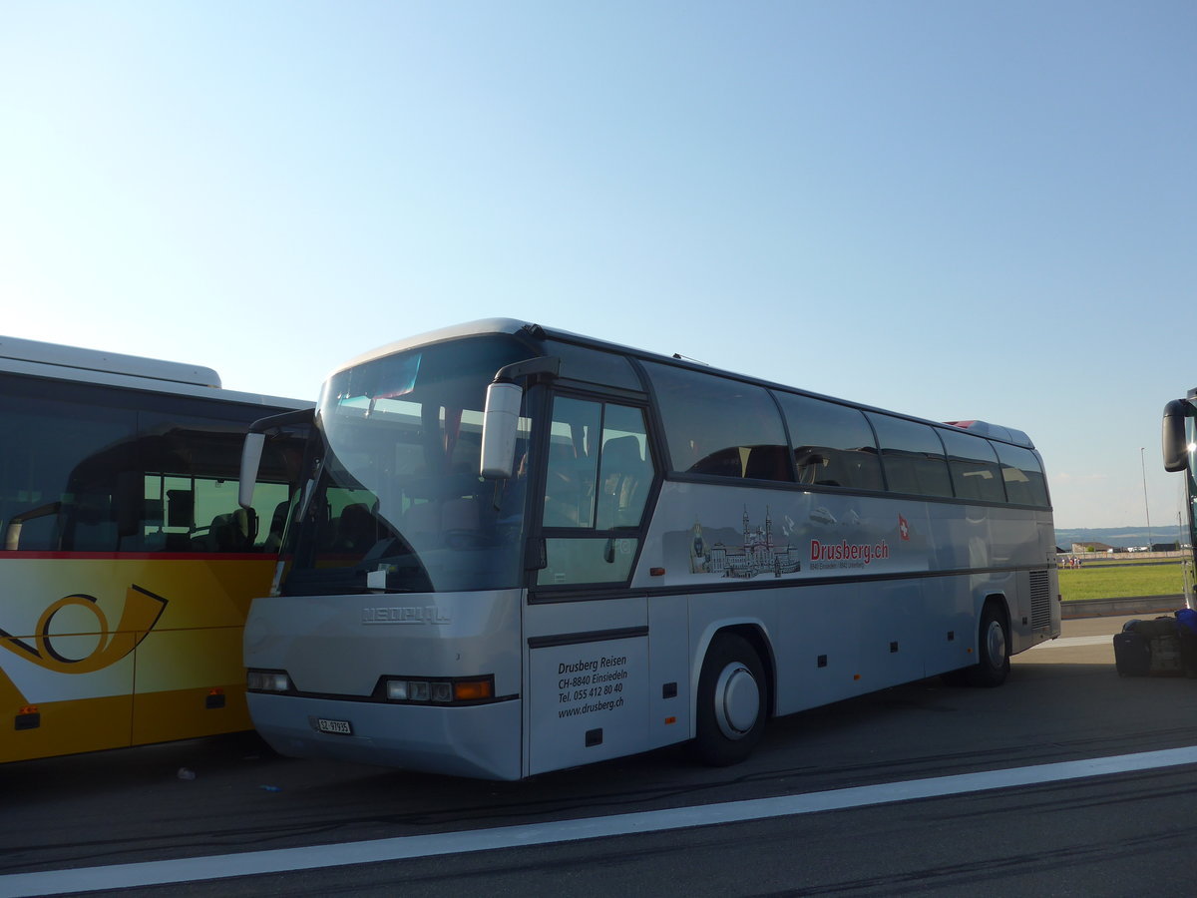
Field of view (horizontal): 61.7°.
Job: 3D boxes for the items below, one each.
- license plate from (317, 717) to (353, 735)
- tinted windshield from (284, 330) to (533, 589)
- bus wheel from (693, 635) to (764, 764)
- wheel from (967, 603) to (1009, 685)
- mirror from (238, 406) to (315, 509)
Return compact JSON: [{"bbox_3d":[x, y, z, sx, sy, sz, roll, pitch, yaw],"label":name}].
[{"bbox_3d":[-1.740,1.831,6.627,0.320,0.095,0.020,-8,5,40],"label":"license plate"},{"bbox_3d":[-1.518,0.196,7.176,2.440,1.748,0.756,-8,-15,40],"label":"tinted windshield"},{"bbox_3d":[1.038,2.073,8.280,0.300,1.030,1.030,-8,-9,40],"label":"bus wheel"},{"bbox_3d":[5.007,2.542,12.984,0.320,1.030,1.030,-8,-9,40],"label":"wheel"},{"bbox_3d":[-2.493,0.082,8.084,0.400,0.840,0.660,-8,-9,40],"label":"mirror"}]

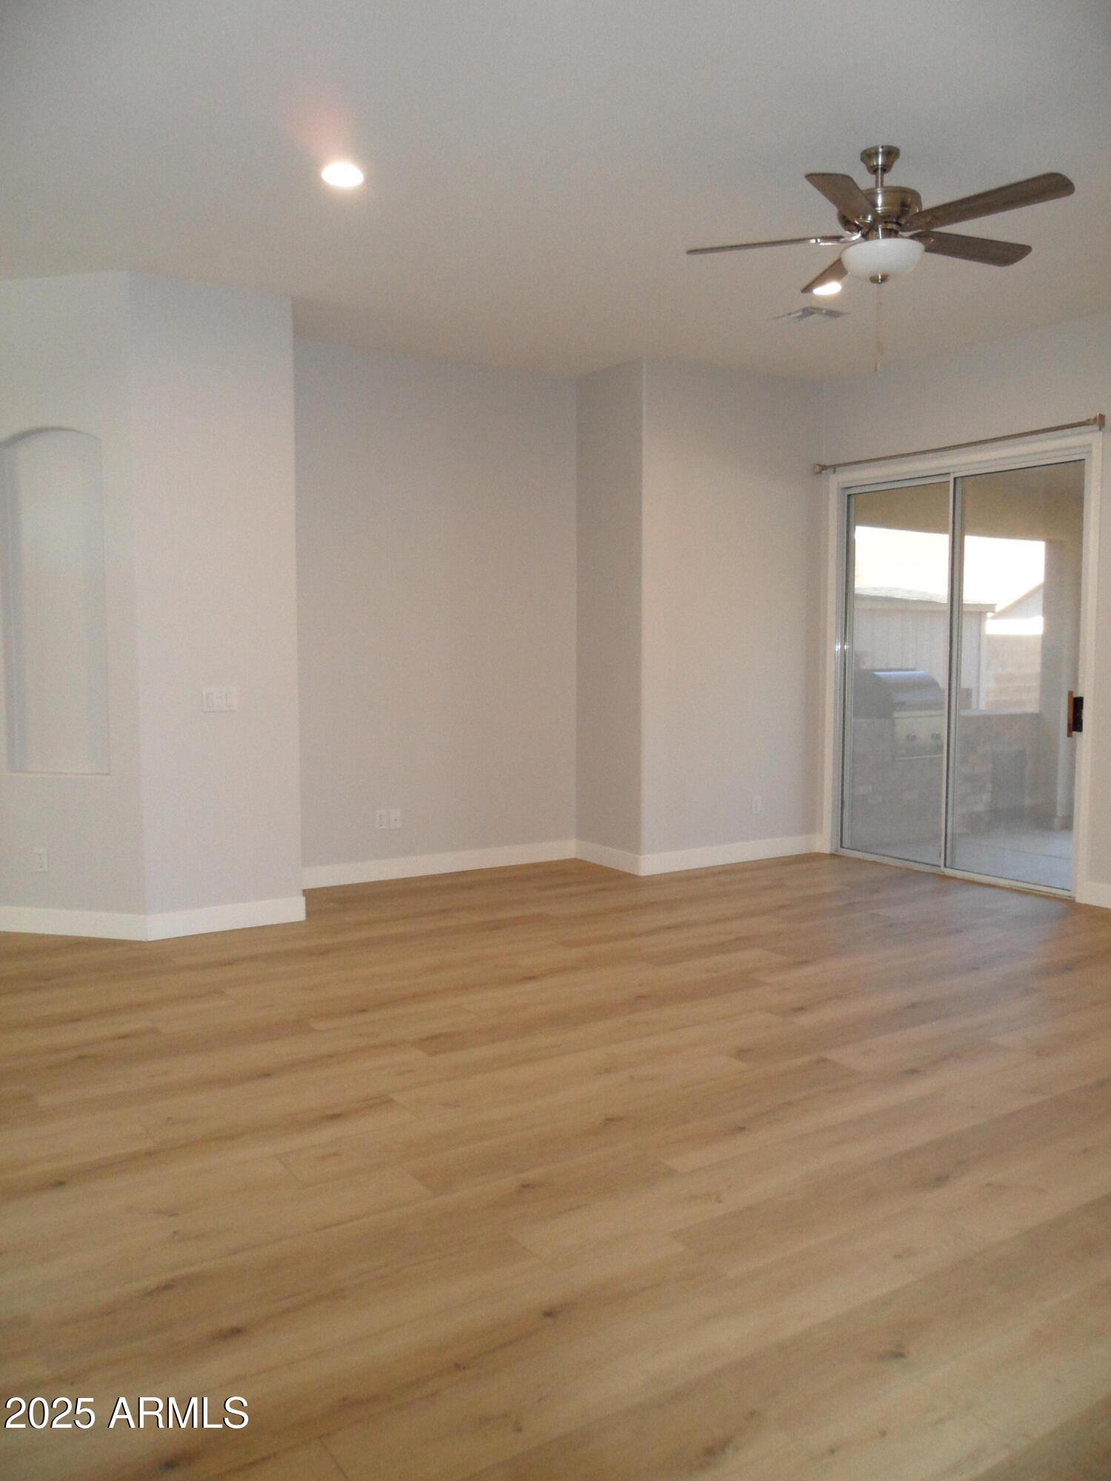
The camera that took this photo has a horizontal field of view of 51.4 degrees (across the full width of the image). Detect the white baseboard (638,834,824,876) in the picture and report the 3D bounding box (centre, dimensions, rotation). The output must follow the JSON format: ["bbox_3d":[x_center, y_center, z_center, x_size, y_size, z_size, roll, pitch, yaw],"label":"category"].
[{"bbox_3d":[1.144,0.730,7.416,1.512,0.125,0.016,-3,5,-32],"label":"white baseboard"}]

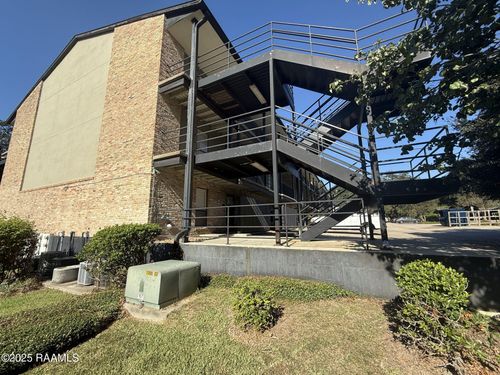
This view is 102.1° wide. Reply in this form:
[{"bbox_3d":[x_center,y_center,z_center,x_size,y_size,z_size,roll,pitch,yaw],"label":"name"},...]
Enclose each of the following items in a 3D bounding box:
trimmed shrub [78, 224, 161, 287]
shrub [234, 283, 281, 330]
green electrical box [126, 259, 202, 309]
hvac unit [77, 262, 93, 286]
[{"bbox_3d":[-3.187,1.669,4.859,1.550,1.400,1.420,-6,-11,25],"label":"trimmed shrub"},{"bbox_3d":[0.115,1.723,3.010,0.700,0.540,0.670,-1,-10,2],"label":"shrub"},{"bbox_3d":[-1.681,1.852,4.059,0.885,0.605,1.048,-5,-11,24],"label":"green electrical box"},{"bbox_3d":[-4.283,2.282,5.484,0.530,0.540,0.530,-6,-11,25],"label":"hvac unit"}]

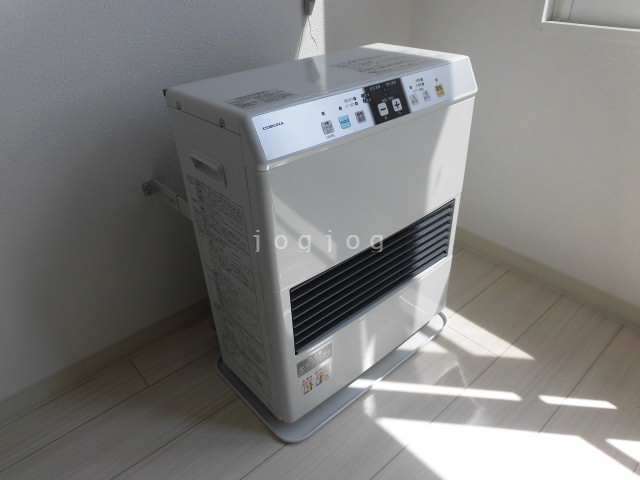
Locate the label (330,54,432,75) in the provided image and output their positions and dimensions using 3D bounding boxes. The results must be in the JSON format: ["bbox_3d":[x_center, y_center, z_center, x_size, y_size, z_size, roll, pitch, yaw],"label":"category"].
[{"bbox_3d":[0.110,-0.306,0.769,0.149,0.002,0.101,-26,39,-32],"label":"label"}]

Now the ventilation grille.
[{"bbox_3d":[0.106,0.049,0.789,0.405,0.136,0.030,-27,40,-33],"label":"ventilation grille"}]

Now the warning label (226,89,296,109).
[{"bbox_3d":[-0.079,-0.192,0.601,0.086,0.002,0.043,-26,39,-32],"label":"warning label"}]

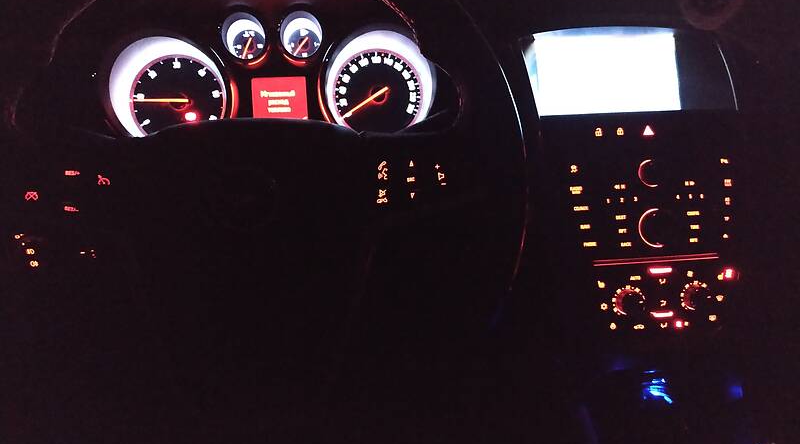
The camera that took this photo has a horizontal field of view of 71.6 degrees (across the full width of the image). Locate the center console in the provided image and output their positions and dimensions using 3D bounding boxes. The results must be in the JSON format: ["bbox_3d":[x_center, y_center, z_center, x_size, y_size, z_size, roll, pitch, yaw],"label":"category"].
[{"bbox_3d":[0.257,0.000,0.590,0.180,0.224,0.040,-3,-6,-3],"label":"center console"}]

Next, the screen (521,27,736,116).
[{"bbox_3d":[0.250,-0.164,0.605,0.205,0.090,0.040,-3,-3,-3],"label":"screen"}]

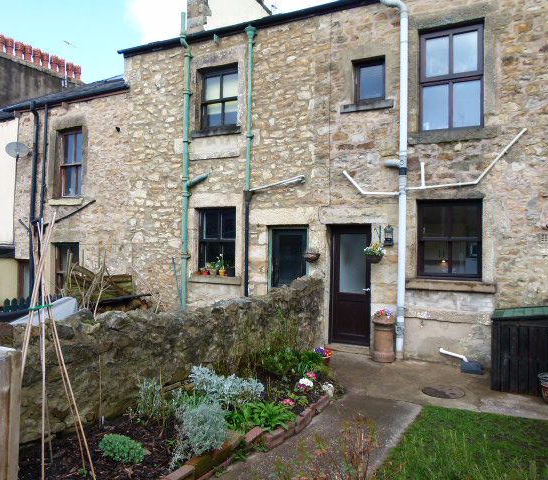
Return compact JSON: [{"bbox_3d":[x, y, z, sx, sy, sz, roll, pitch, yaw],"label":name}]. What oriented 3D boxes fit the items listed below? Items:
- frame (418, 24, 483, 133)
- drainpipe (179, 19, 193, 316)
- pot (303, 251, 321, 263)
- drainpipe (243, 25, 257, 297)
[{"bbox_3d":[2.858,-2.567,7.448,0.977,1.629,0.100,1,0,25],"label":"frame"},{"bbox_3d":[-1.791,-1.378,9.299,0.170,6.351,0.250,1,0,25],"label":"drainpipe"},{"bbox_3d":[0.677,0.304,8.126,0.290,0.190,0.230,1,0,25],"label":"pot"},{"bbox_3d":[-0.476,-1.270,8.697,0.190,5.500,0.170,1,0,25],"label":"drainpipe"}]

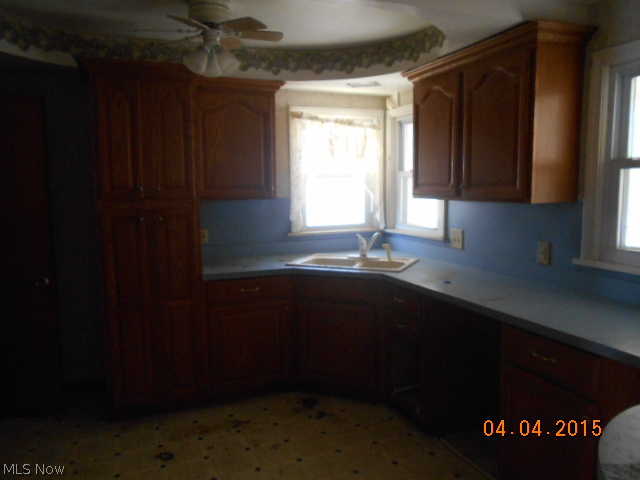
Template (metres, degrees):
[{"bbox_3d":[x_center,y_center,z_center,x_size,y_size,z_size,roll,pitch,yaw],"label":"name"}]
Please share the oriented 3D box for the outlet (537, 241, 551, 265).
[{"bbox_3d":[1.222,0.073,2.625,0.012,0.120,0.075,-3,7,-23],"label":"outlet"}]

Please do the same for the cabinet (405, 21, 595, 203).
[{"bbox_3d":[0.930,-0.639,2.756,0.370,0.820,1.100,-3,7,-23],"label":"cabinet"}]

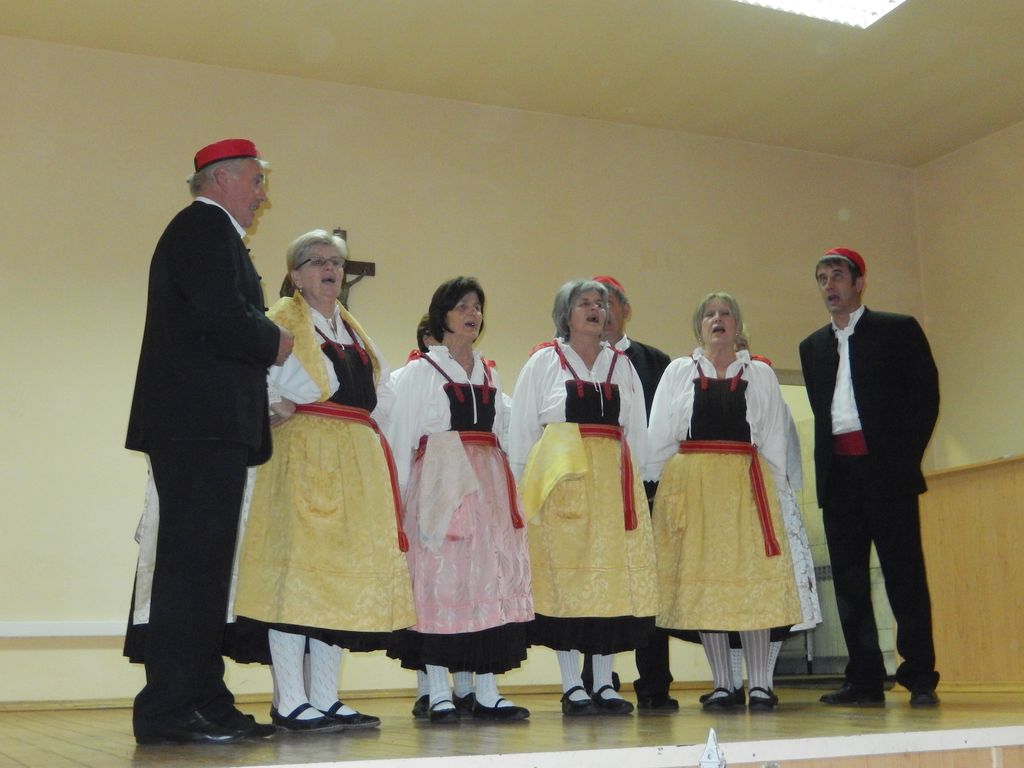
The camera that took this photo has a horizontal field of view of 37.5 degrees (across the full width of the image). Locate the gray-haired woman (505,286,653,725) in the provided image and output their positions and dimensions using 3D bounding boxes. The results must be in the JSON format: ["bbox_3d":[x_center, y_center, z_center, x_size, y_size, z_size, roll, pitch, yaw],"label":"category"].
[{"bbox_3d":[0.266,0.404,5.718,0.540,1.645,0.440,3,-11,-24],"label":"gray-haired woman"}]

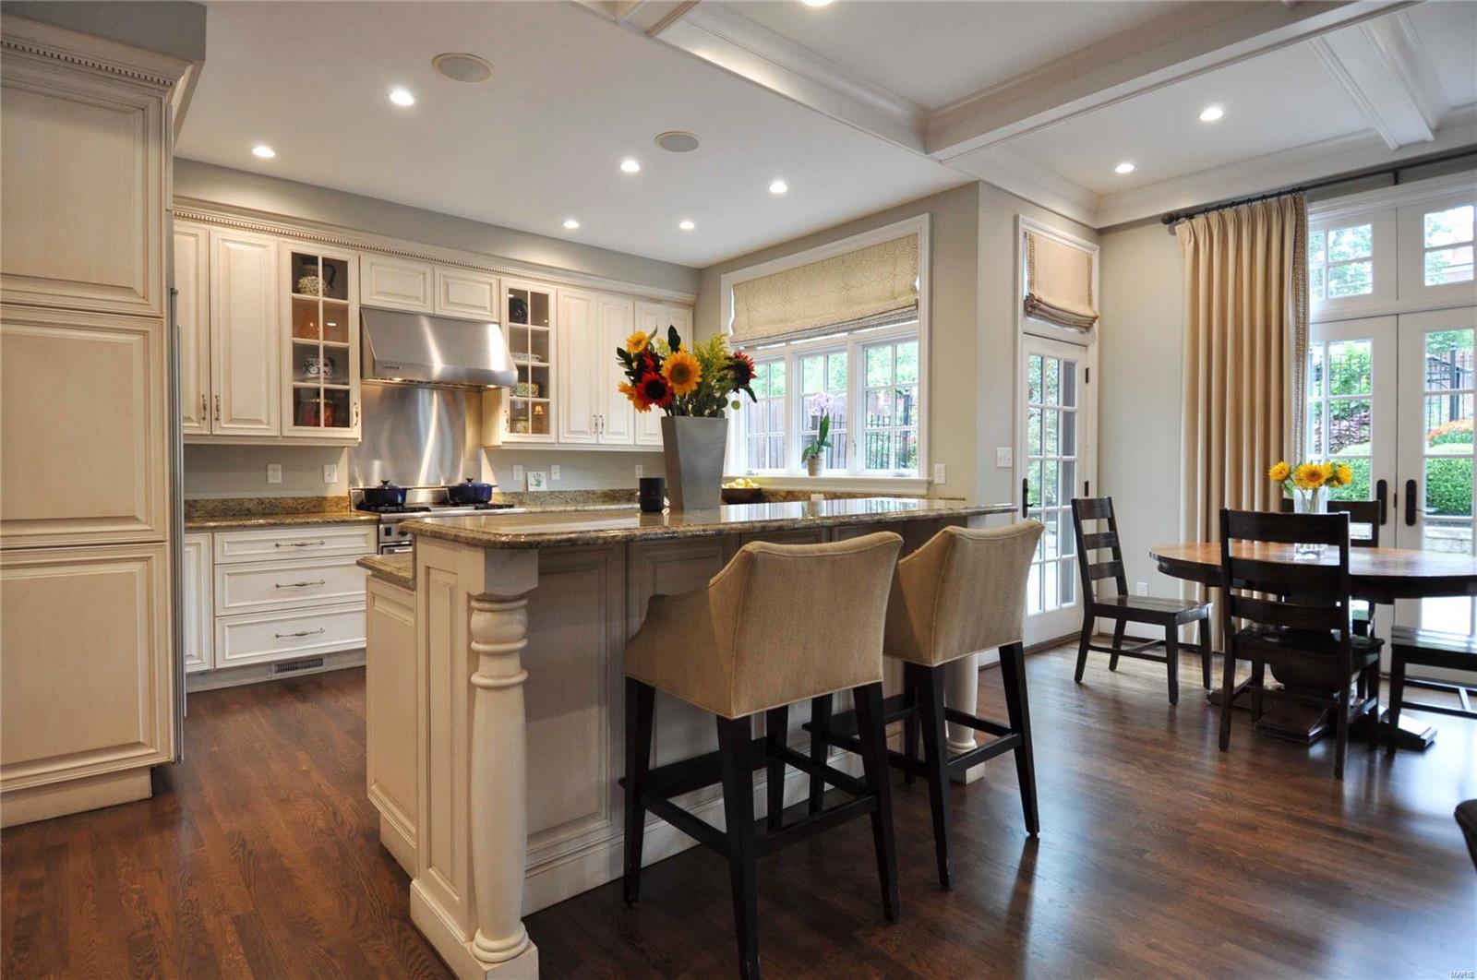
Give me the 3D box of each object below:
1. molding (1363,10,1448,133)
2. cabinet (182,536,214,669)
[{"bbox_3d":[3.065,-1.898,3.340,1.650,0.135,0.090,-2,3,-41],"label":"molding"},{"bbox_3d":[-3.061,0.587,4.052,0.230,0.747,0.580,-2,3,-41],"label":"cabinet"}]

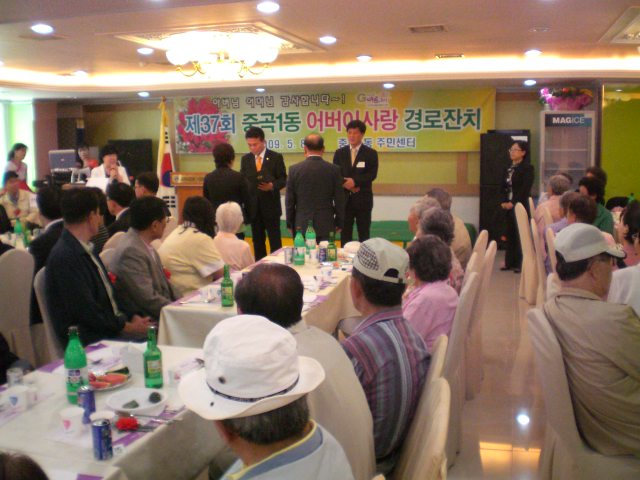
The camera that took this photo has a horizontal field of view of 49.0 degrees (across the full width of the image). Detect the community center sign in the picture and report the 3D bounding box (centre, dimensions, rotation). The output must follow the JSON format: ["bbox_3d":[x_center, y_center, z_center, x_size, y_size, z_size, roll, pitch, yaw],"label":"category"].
[{"bbox_3d":[0.100,-1.845,11.074,5.150,0.945,0.030,1,8,14],"label":"community center sign"}]

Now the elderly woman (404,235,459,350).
[{"bbox_3d":[0.351,0.535,3.272,0.660,1.160,0.460,6,10,41],"label":"elderly woman"}]

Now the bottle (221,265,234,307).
[{"bbox_3d":[-0.486,0.240,3.696,0.065,0.215,0.065,0,8,0],"label":"bottle"}]

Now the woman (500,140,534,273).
[{"bbox_3d":[2.436,-0.406,8.654,0.340,1.610,0.460,-4,8,-24],"label":"woman"}]

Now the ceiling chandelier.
[{"bbox_3d":[-1.022,-1.872,7.327,1.200,0.358,1.200,1,8,14],"label":"ceiling chandelier"}]

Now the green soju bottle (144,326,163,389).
[{"bbox_3d":[-0.597,0.416,2.510,0.065,0.215,0.065,2,9,16],"label":"green soju bottle"}]

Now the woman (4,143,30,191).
[{"bbox_3d":[-3.869,-0.460,9.115,0.300,1.570,0.440,4,10,28],"label":"woman"}]

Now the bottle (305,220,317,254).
[{"bbox_3d":[-0.070,-0.021,5.314,0.077,0.250,0.077,2,9,16],"label":"bottle"}]

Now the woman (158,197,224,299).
[{"bbox_3d":[-0.794,0.332,4.674,0.680,1.240,0.500,-8,11,-41],"label":"woman"}]

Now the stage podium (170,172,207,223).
[{"bbox_3d":[-1.483,-0.307,9.258,0.750,1.170,0.500,2,9,16],"label":"stage podium"}]

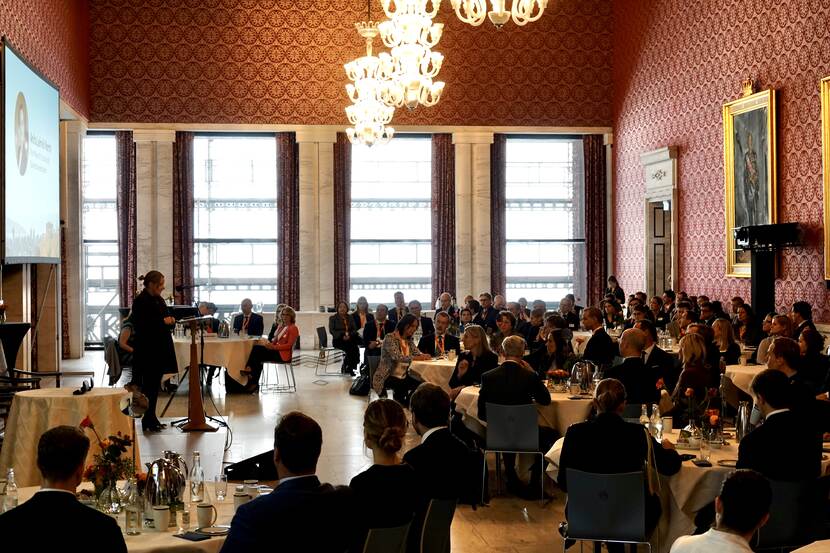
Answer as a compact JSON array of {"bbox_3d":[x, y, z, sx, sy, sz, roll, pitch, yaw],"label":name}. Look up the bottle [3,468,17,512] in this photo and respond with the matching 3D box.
[{"bbox_3d":[-1.837,0.990,6.090,0.070,0.240,0.070,0,1,0],"label":"bottle"}]

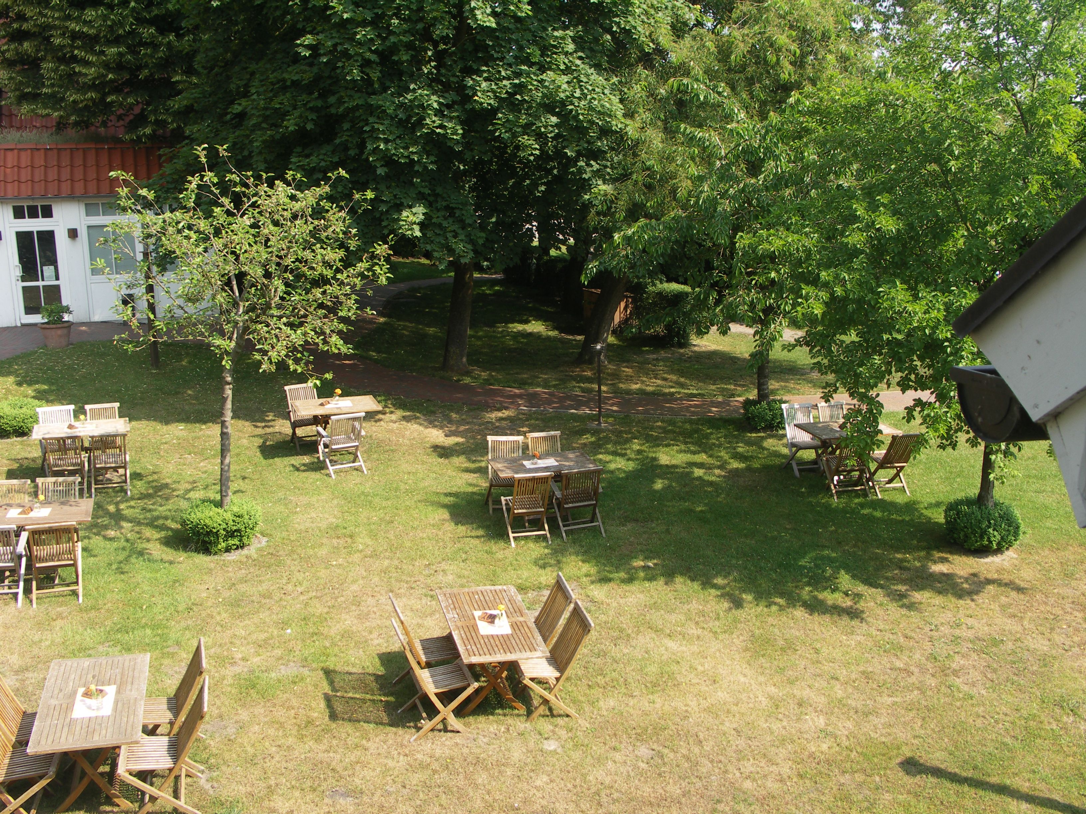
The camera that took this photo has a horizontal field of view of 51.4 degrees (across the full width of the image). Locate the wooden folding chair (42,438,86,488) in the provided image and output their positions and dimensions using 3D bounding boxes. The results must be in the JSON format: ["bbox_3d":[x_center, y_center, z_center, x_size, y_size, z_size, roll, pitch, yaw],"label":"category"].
[{"bbox_3d":[-6.293,0.727,14.959,0.480,0.880,0.610,-3,16,-16],"label":"wooden folding chair"}]

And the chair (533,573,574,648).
[{"bbox_3d":[-0.076,2.031,10.173,0.604,0.888,0.476,-3,17,-14],"label":"chair"}]

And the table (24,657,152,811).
[{"bbox_3d":[-3.316,2.508,8.429,0.710,0.745,1.280,-3,16,-15],"label":"table"}]

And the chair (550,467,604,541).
[{"bbox_3d":[0.400,1.080,13.508,0.560,0.880,0.610,-4,16,-17],"label":"chair"}]

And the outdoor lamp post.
[{"bbox_3d":[0.885,-0.346,17.654,0.247,1.348,0.247,-1,16,1],"label":"outdoor lamp post"}]

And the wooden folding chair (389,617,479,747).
[{"bbox_3d":[-0.917,2.249,9.411,0.604,0.875,0.495,-4,17,-19],"label":"wooden folding chair"}]

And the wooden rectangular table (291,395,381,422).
[{"bbox_3d":[-2.923,0.324,16.051,1.179,0.732,0.714,-4,17,-20],"label":"wooden rectangular table"}]

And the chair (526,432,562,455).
[{"bbox_3d":[0.077,0.824,14.238,0.476,0.888,0.604,-3,18,-16],"label":"chair"}]

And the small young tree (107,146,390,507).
[{"bbox_3d":[-3.242,-0.603,12.636,3.050,4.500,2.900,-3,17,-14],"label":"small young tree"}]

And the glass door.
[{"bbox_3d":[-10.927,-2.860,24.488,0.940,2.030,0.080,-7,17,-26],"label":"glass door"}]

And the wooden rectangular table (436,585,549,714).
[{"bbox_3d":[-0.464,2.206,9.863,0.716,0.732,1.279,-3,17,-15],"label":"wooden rectangular table"}]

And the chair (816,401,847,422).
[{"bbox_3d":[4.168,0.435,15.824,0.480,0.880,0.610,-4,16,-19],"label":"chair"}]

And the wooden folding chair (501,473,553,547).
[{"bbox_3d":[-0.179,1.136,13.305,0.495,0.875,0.604,-3,17,-15],"label":"wooden folding chair"}]

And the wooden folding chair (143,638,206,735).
[{"bbox_3d":[-2.900,2.329,8.724,0.604,0.888,0.476,-3,18,-16],"label":"wooden folding chair"}]

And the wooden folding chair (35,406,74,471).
[{"bbox_3d":[-6.753,0.489,15.782,0.560,0.880,0.610,-7,17,-26],"label":"wooden folding chair"}]

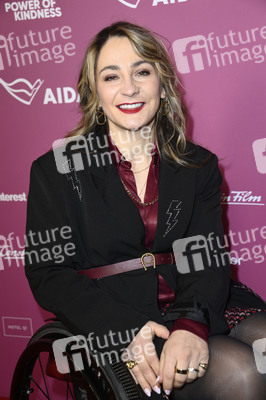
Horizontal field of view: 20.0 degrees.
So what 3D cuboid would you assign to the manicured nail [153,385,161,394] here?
[{"bbox_3d":[0.042,0.323,1.280,0.009,0.017,0.004,-32,-10,2],"label":"manicured nail"}]

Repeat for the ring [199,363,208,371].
[{"bbox_3d":[0.121,0.285,1.290,0.019,0.006,0.019,21,7,-4],"label":"ring"}]

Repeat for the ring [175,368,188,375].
[{"bbox_3d":[0.084,0.293,1.290,0.021,0.006,0.021,6,9,0],"label":"ring"}]

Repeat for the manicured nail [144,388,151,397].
[{"bbox_3d":[0.025,0.327,1.280,0.009,0.017,0.004,-28,-10,5],"label":"manicured nail"}]

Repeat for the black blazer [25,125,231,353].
[{"bbox_3d":[0.012,0.122,1.500,0.460,0.500,0.410,-10,16,-24],"label":"black blazer"}]

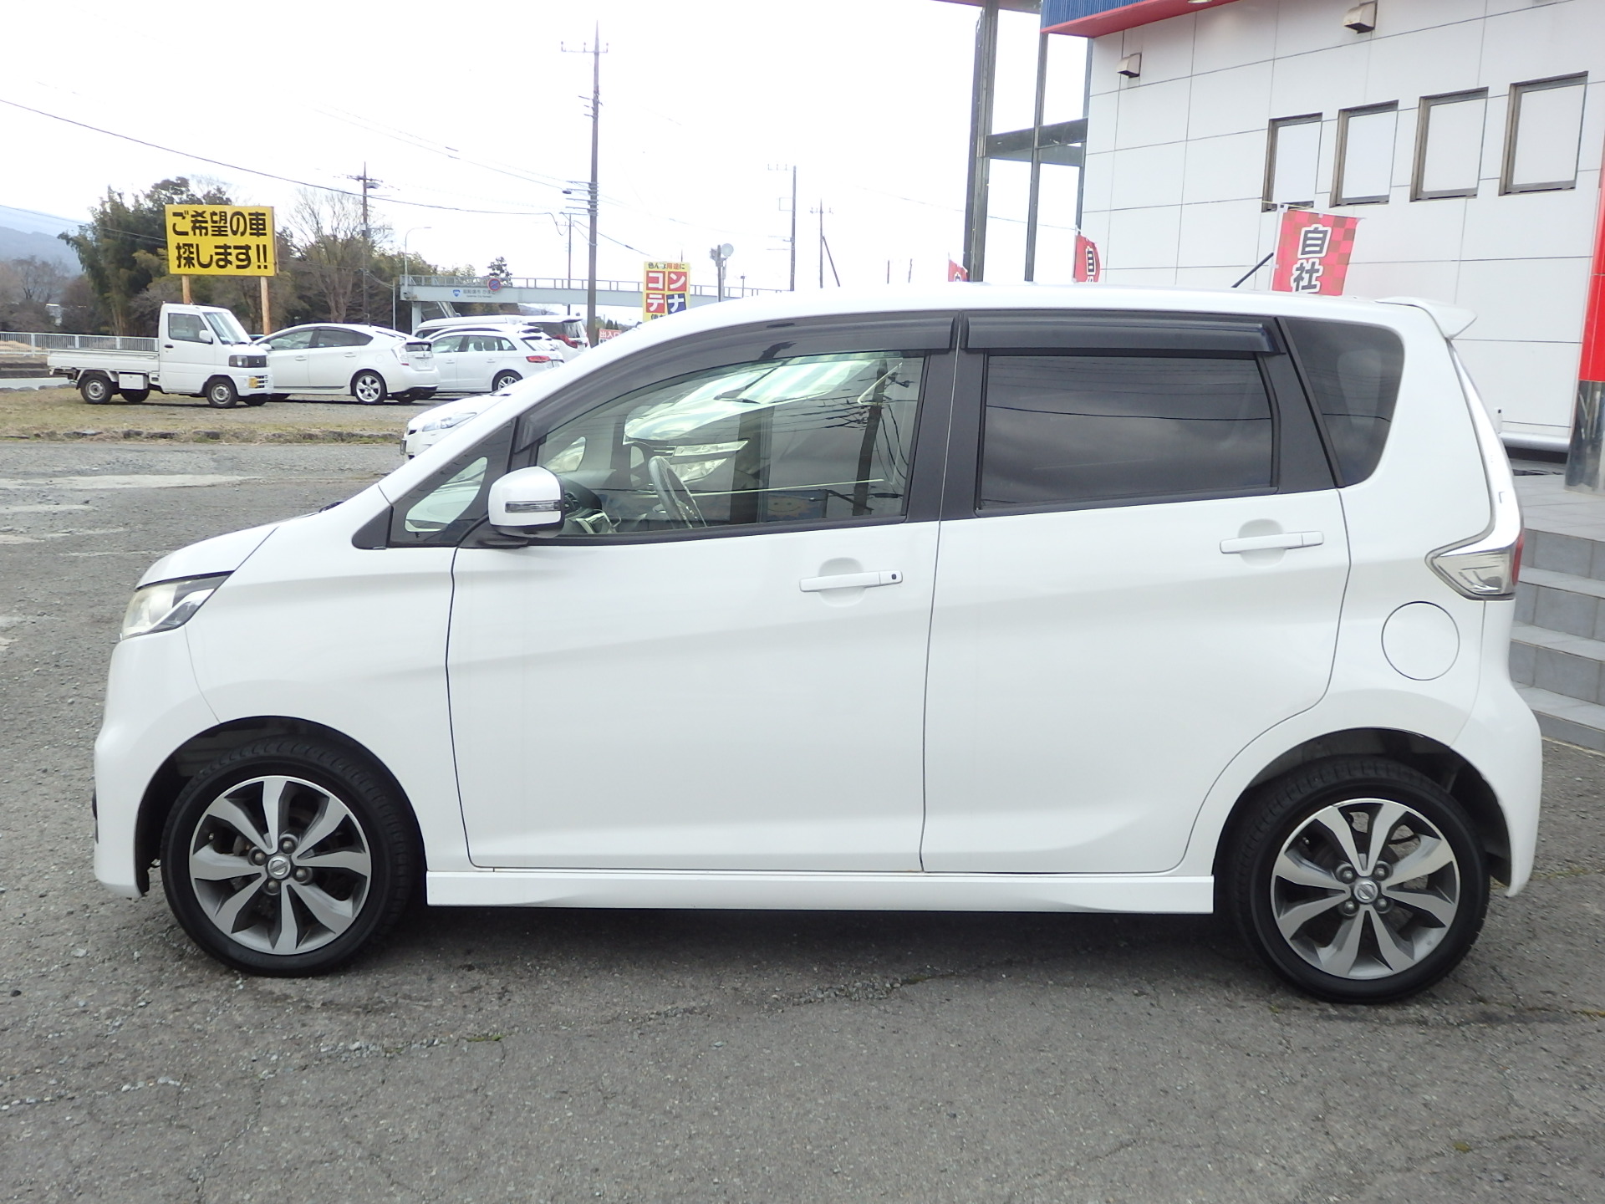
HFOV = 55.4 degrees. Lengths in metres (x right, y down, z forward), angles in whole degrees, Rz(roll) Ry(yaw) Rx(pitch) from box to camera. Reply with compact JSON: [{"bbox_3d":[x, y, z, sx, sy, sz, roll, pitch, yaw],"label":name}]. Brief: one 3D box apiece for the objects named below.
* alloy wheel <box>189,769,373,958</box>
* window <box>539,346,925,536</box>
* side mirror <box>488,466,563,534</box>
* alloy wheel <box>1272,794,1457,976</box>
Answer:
[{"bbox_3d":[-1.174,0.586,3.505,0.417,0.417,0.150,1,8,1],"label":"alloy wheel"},{"bbox_3d":[-0.158,-0.348,3.347,0.860,0.430,0.060,1,-2,1],"label":"window"},{"bbox_3d":[-0.566,-0.207,3.135,0.155,0.155,0.220,2,10,-1],"label":"side mirror"},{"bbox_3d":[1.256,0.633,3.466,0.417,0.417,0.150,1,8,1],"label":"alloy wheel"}]

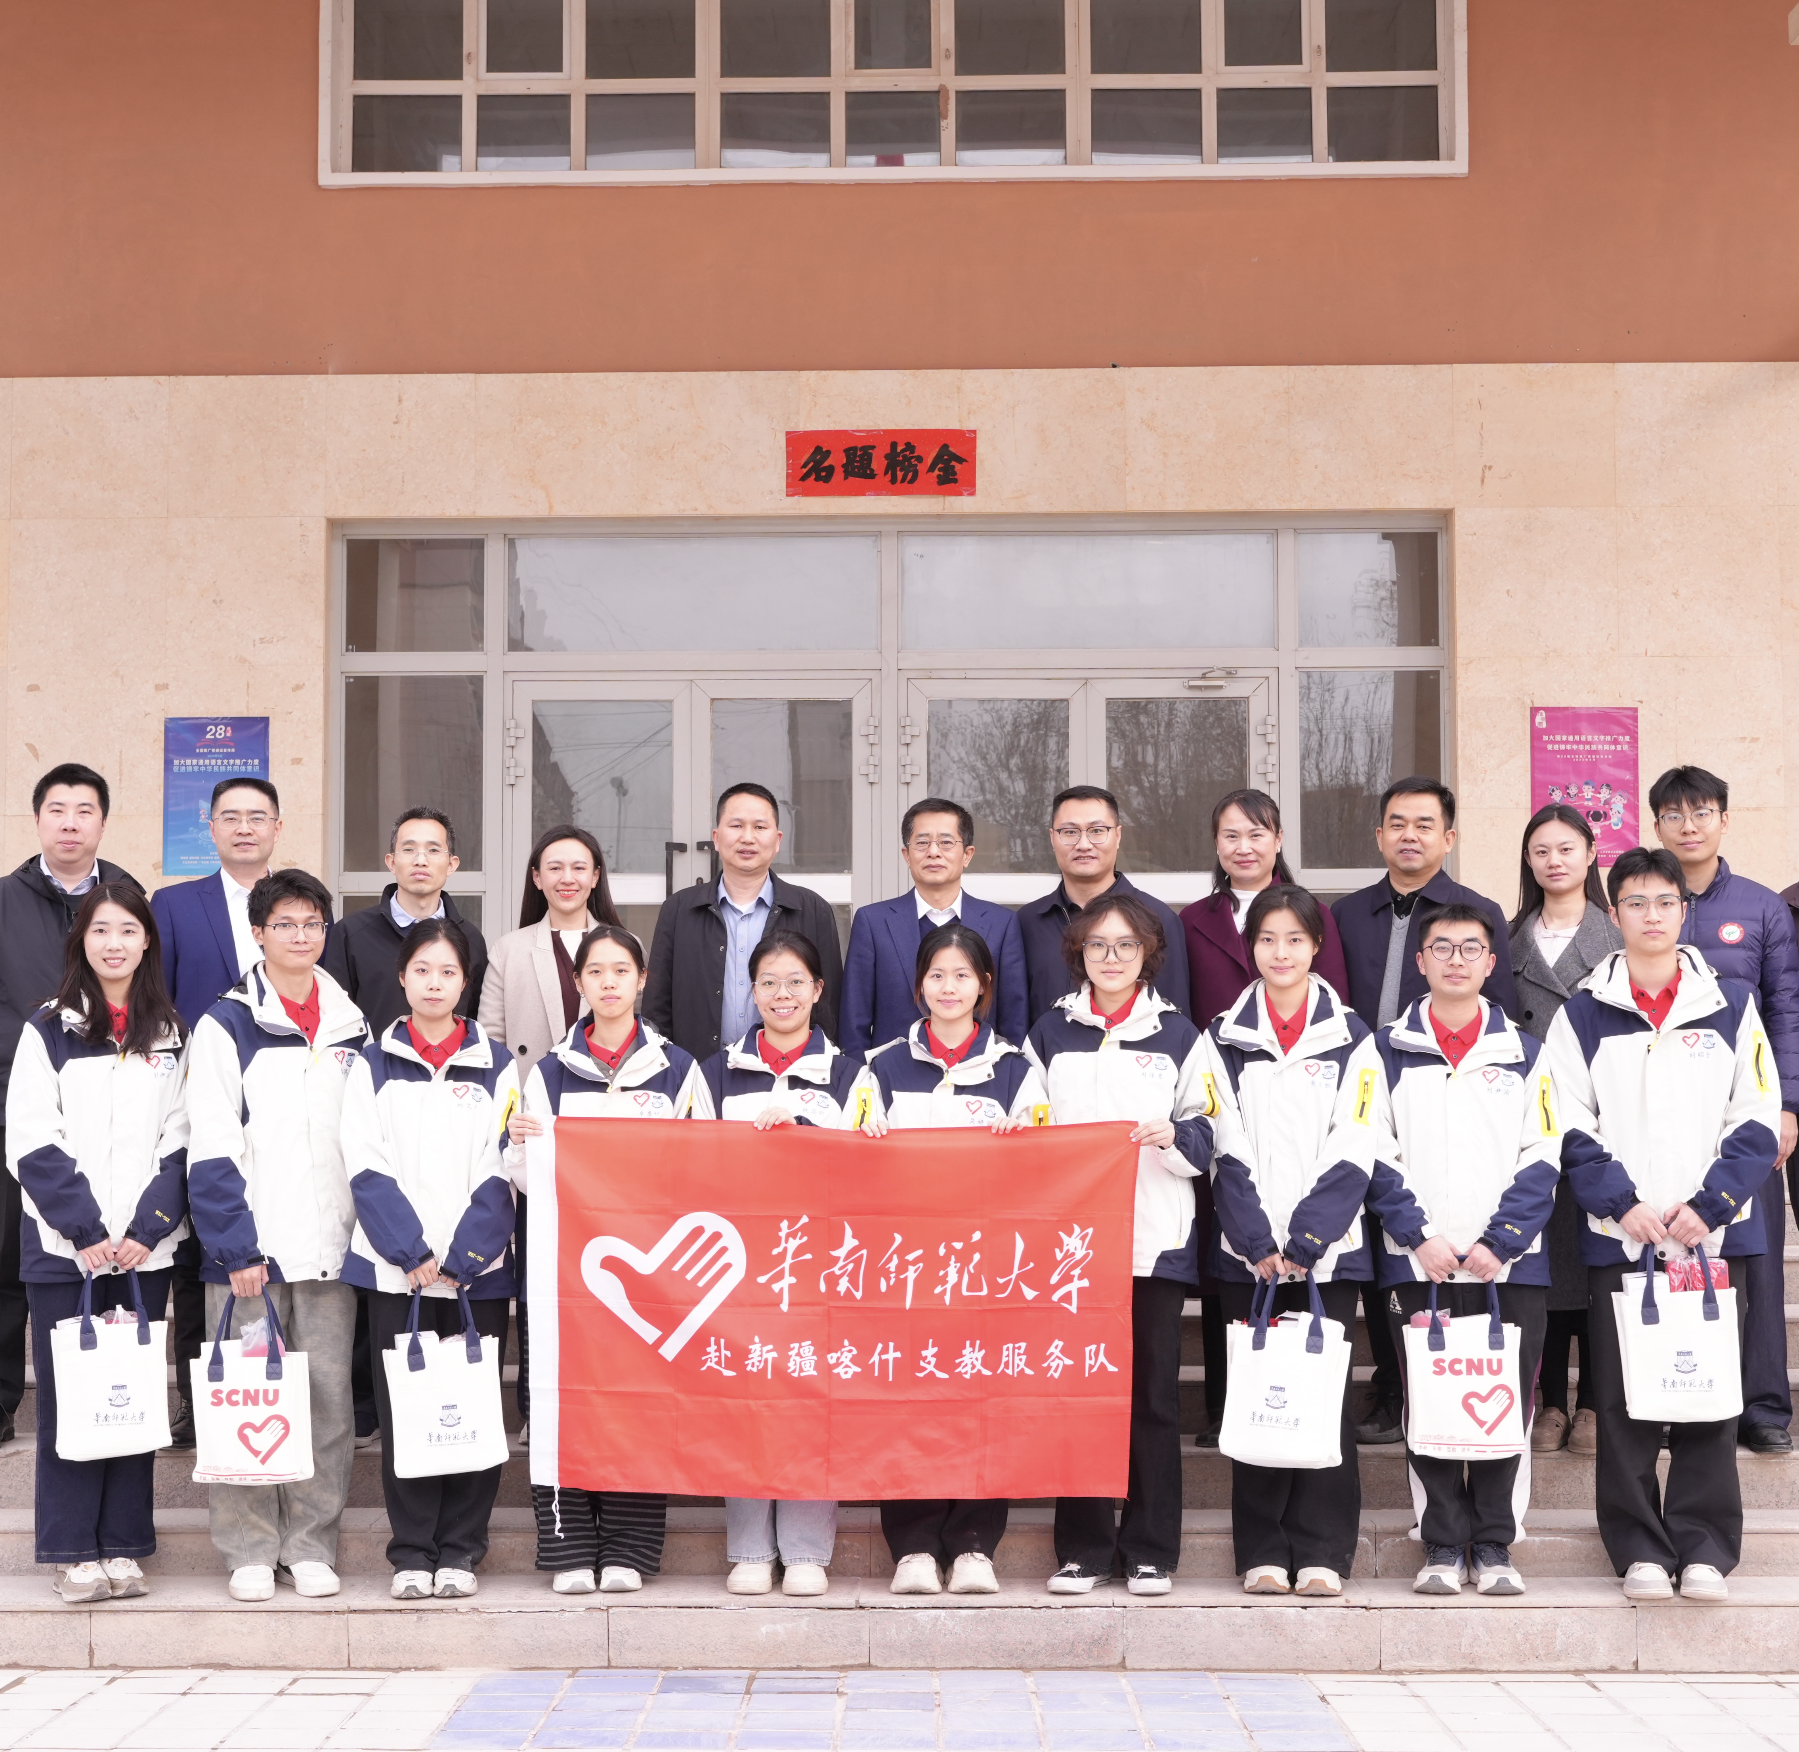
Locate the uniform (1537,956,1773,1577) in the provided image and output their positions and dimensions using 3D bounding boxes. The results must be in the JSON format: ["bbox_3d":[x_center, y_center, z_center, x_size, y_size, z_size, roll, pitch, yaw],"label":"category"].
[{"bbox_3d":[1.847,0.934,7.276,0.584,1.519,0.360,-1,-4,7],"label":"uniform"}]

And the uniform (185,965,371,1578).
[{"bbox_3d":[-1.515,0.960,7.299,0.460,1.491,0.320,1,-4,-16],"label":"uniform"}]

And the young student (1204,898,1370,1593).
[{"bbox_3d":[0.944,0.875,7.280,0.414,1.722,0.360,0,-4,5],"label":"young student"}]

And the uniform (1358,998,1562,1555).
[{"bbox_3d":[1.362,0.972,7.274,0.494,1.344,0.350,0,-4,5],"label":"uniform"}]

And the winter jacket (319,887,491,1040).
[{"bbox_3d":[-1.275,0.367,7.886,0.500,0.692,0.320,1,-4,-9],"label":"winter jacket"}]

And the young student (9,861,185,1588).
[{"bbox_3d":[-1.923,0.867,7.246,0.450,1.720,0.370,1,-5,-16],"label":"young student"}]

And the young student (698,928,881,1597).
[{"bbox_3d":[-0.270,0.923,7.302,0.440,1.598,0.360,0,-4,-2],"label":"young student"}]

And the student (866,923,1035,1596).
[{"bbox_3d":[0.125,0.918,7.302,0.430,1.608,0.360,0,-4,0],"label":"student"}]

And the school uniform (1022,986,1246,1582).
[{"bbox_3d":[0.569,0.989,7.273,0.544,1.438,0.370,0,-4,6],"label":"school uniform"}]

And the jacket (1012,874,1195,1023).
[{"bbox_3d":[0.507,0.344,7.814,0.515,0.700,0.300,0,-4,3],"label":"jacket"}]

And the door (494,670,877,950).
[{"bbox_3d":[-0.974,0.143,14.084,1.748,2.179,0.100,0,-4,2],"label":"door"}]

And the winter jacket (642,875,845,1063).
[{"bbox_3d":[-0.405,0.354,7.813,0.536,0.710,0.310,0,-4,-3],"label":"winter jacket"}]

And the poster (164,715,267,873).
[{"bbox_3d":[-3.263,-0.377,14.300,0.513,0.771,0.010,0,-4,1],"label":"poster"}]

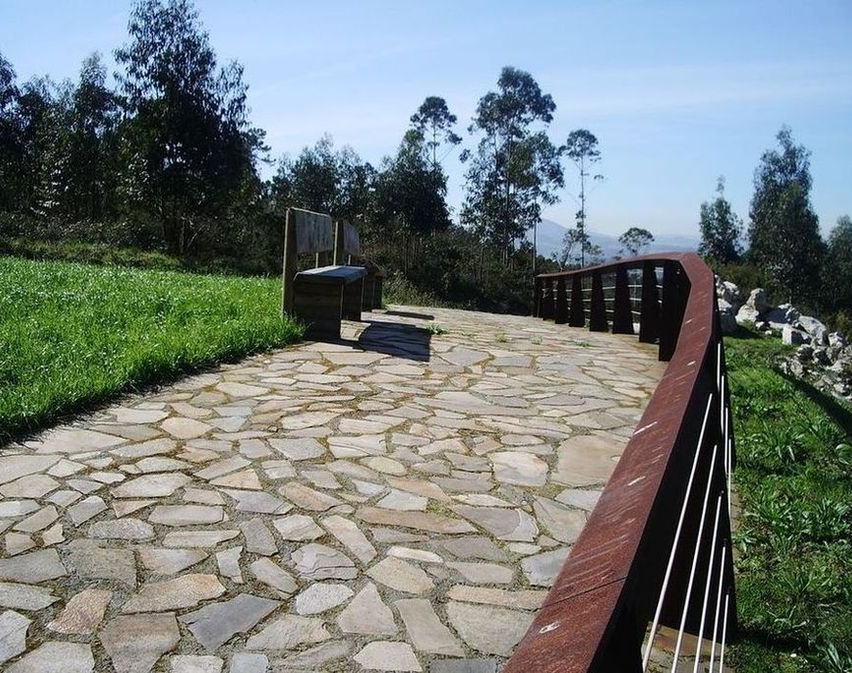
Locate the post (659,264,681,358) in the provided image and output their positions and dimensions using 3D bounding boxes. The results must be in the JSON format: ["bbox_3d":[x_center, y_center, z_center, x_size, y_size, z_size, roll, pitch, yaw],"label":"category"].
[{"bbox_3d":[2.296,-0.237,8.450,0.240,0.910,0.120,2,6,11],"label":"post"}]

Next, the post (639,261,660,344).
[{"bbox_3d":[2.524,-0.380,10.150,0.240,0.910,0.120,2,6,6],"label":"post"}]

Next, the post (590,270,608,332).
[{"bbox_3d":[2.596,-0.524,13.600,0.240,0.910,0.120,1,6,2],"label":"post"}]

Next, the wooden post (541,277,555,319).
[{"bbox_3d":[2.587,-0.803,19.200,0.240,0.910,0.120,1,6,2],"label":"wooden post"}]

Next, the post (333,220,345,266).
[{"bbox_3d":[-0.895,-0.726,9.300,0.090,0.900,0.100,1,6,0],"label":"post"}]

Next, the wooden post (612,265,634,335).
[{"bbox_3d":[2.570,-0.474,11.800,0.240,0.910,0.120,1,6,2],"label":"wooden post"}]

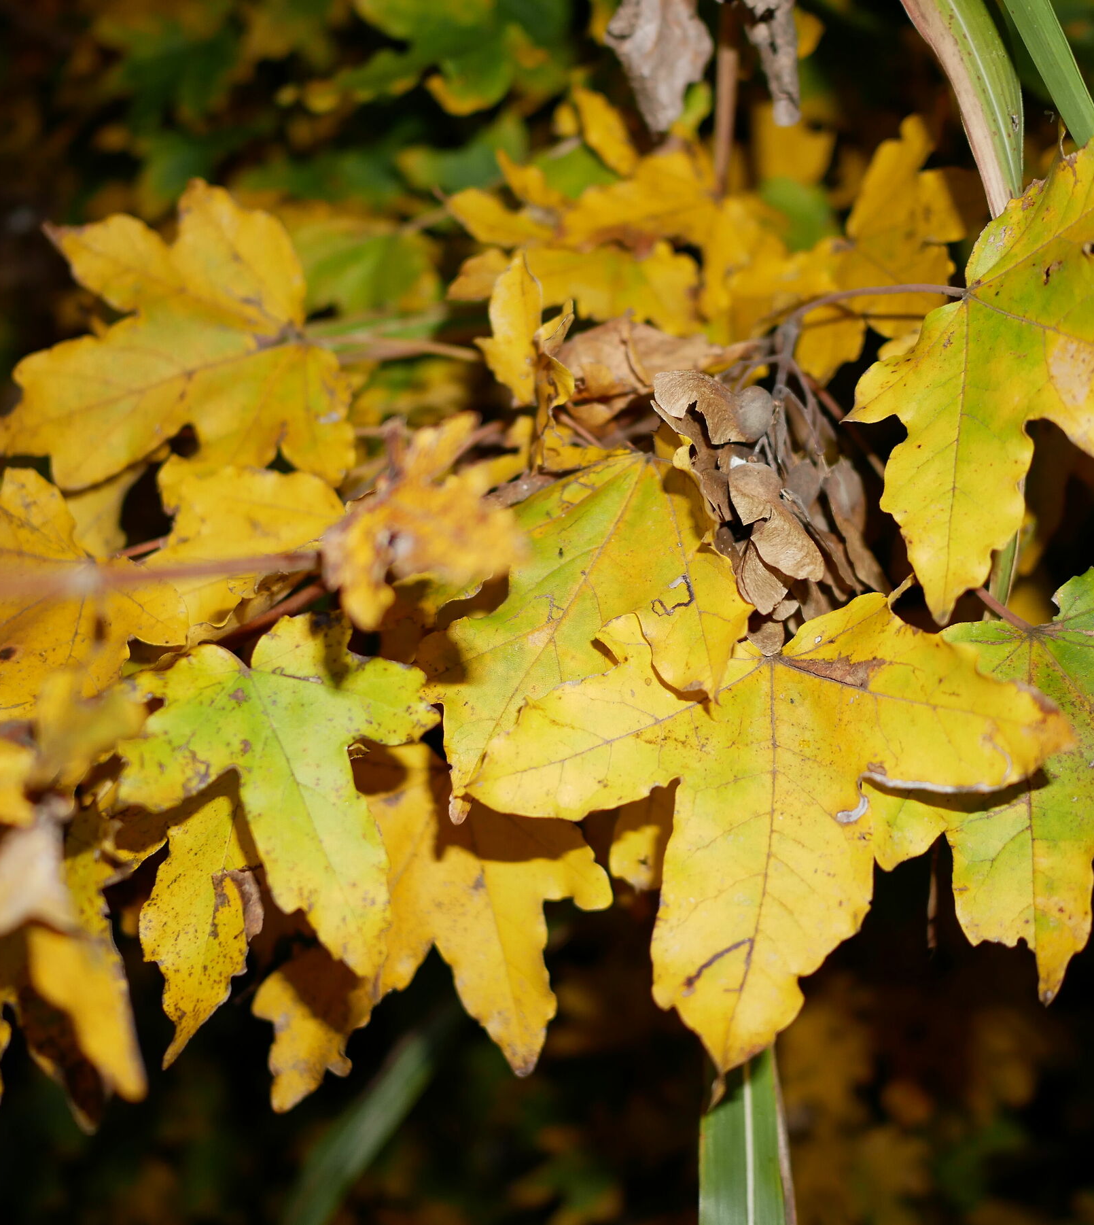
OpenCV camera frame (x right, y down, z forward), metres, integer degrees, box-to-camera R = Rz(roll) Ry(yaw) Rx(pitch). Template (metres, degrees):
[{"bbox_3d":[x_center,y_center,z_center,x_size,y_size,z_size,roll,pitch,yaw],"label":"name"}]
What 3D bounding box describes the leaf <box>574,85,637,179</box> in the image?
[{"bbox_3d":[0.016,-0.136,0.400,0.015,0.026,0.010,-20,-7,-18],"label":"leaf"}]

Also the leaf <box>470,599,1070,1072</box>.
[{"bbox_3d":[0.042,0.039,0.265,0.106,0.024,0.086,0,69,0],"label":"leaf"}]

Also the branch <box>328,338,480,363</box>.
[{"bbox_3d":[-0.035,-0.064,0.343,0.042,0.004,0.004,11,30,20],"label":"branch"}]

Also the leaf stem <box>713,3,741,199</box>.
[{"bbox_3d":[0.049,-0.140,0.385,0.006,0.054,0.006,3,21,0],"label":"leaf stem"}]

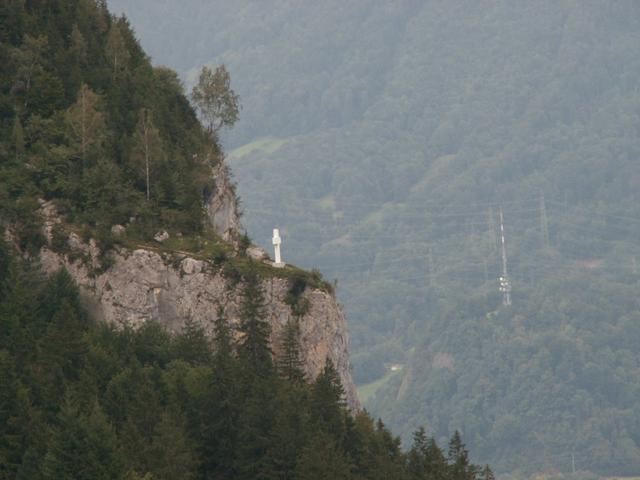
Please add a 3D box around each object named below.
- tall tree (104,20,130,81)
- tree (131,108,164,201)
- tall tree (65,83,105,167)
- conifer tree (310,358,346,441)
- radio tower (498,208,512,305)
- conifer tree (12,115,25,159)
[{"bbox_3d":[-31.182,-29.026,800.000,3.850,9.860,3.850,-4,-3,0],"label":"tall tree"},{"bbox_3d":[-24.902,-12.343,750.000,4.760,13.280,4.760,-4,-3,0],"label":"tree"},{"bbox_3d":[-34.904,-16.674,770.000,5.780,13.340,5.780,-4,-3,0],"label":"tall tree"},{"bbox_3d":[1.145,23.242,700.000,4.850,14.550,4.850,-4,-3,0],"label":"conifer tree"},{"bbox_3d":[142.436,11.934,4000.000,7.700,76.220,7.700,-4,-3,0],"label":"radio tower"},{"bbox_3d":[-45.191,-15.239,780.000,1.800,6.610,1.800,-4,-3,0],"label":"conifer tree"}]

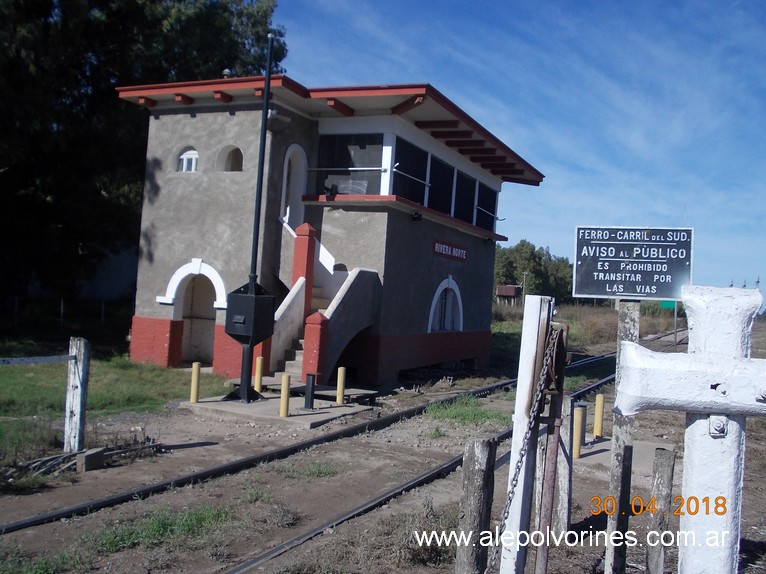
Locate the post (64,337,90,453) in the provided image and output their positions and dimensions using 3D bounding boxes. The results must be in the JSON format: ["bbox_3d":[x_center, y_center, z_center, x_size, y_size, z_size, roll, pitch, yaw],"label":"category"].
[{"bbox_3d":[-3.341,1.187,9.215,0.180,1.250,0.115,3,-1,22],"label":"post"}]

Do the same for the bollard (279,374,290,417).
[{"bbox_3d":[-1.431,1.587,12.342,0.117,0.620,0.117,3,-1,22],"label":"bollard"}]

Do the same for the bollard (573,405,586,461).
[{"bbox_3d":[2.329,1.743,10.066,0.117,0.620,0.117,3,-1,22],"label":"bollard"}]

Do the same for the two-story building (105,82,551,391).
[{"bbox_3d":[-0.516,-0.838,21.816,6.614,6.038,11.896,3,-1,22],"label":"two-story building"}]

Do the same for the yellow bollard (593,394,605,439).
[{"bbox_3d":[3.071,1.820,11.945,0.117,0.620,0.117,3,-1,22],"label":"yellow bollard"}]

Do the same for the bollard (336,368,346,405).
[{"bbox_3d":[-0.707,1.661,14.093,0.117,0.620,0.117,3,-1,22],"label":"bollard"}]

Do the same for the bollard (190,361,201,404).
[{"bbox_3d":[-2.970,1.524,13.314,0.117,0.620,0.117,3,-1,0],"label":"bollard"}]

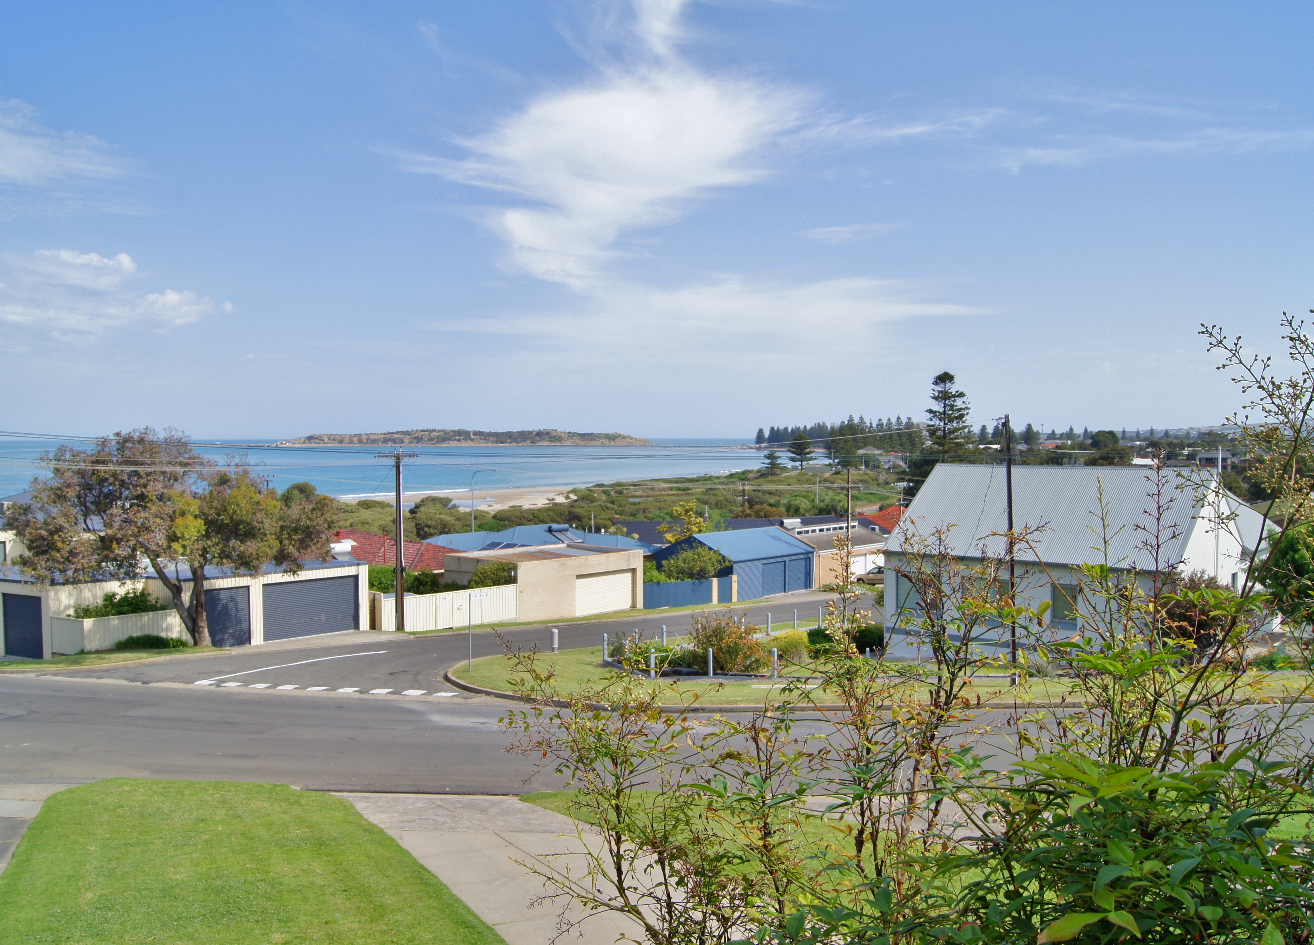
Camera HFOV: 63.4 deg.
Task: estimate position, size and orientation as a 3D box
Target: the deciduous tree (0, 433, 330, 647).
[{"bbox_3d":[-21.192,2.882,46.922,13.400,9.600,11.500,-1,2,-25],"label":"deciduous tree"}]

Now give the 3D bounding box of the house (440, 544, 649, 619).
[{"bbox_3d":[-6.819,6.600,65.333,9.500,3.550,7.300,-2,3,-44],"label":"house"}]

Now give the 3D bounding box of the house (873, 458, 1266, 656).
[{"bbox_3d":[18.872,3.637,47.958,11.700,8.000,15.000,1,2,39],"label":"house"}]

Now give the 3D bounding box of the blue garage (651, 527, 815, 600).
[{"bbox_3d":[5.685,6.410,77.686,8.800,4.330,7.700,-2,3,-44],"label":"blue garage"}]

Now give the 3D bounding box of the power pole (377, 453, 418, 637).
[{"bbox_3d":[-12.987,3.458,53.345,2.100,9.170,0.400,0,2,10],"label":"power pole"}]

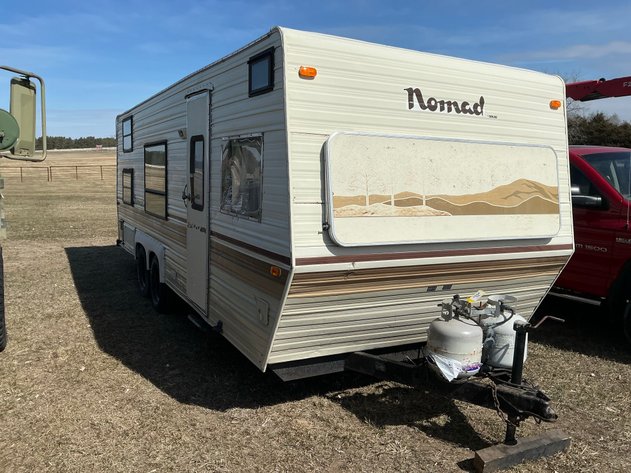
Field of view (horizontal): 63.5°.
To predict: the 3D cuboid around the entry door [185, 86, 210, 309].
[{"bbox_3d":[-0.976,-0.280,4.245,0.050,1.780,0.630,-2,8,-29],"label":"entry door"}]

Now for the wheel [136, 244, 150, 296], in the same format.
[{"bbox_3d":[-2.141,0.431,6.630,0.200,0.670,0.670,-2,8,-29],"label":"wheel"}]

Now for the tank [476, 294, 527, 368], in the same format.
[{"bbox_3d":[1.167,0.589,3.212,0.315,0.440,0.315,-2,8,-29],"label":"tank"}]

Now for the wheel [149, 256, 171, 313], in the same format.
[{"bbox_3d":[-1.725,0.536,5.884,0.200,0.670,0.670,-2,8,-29],"label":"wheel"}]

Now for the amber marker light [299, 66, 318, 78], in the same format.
[{"bbox_3d":[-0.031,-0.898,2.779,0.105,0.050,0.035,-2,-1,-29],"label":"amber marker light"}]

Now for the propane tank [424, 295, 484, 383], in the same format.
[{"bbox_3d":[0.824,0.600,3.022,0.315,0.440,0.315,2,7,0],"label":"propane tank"}]

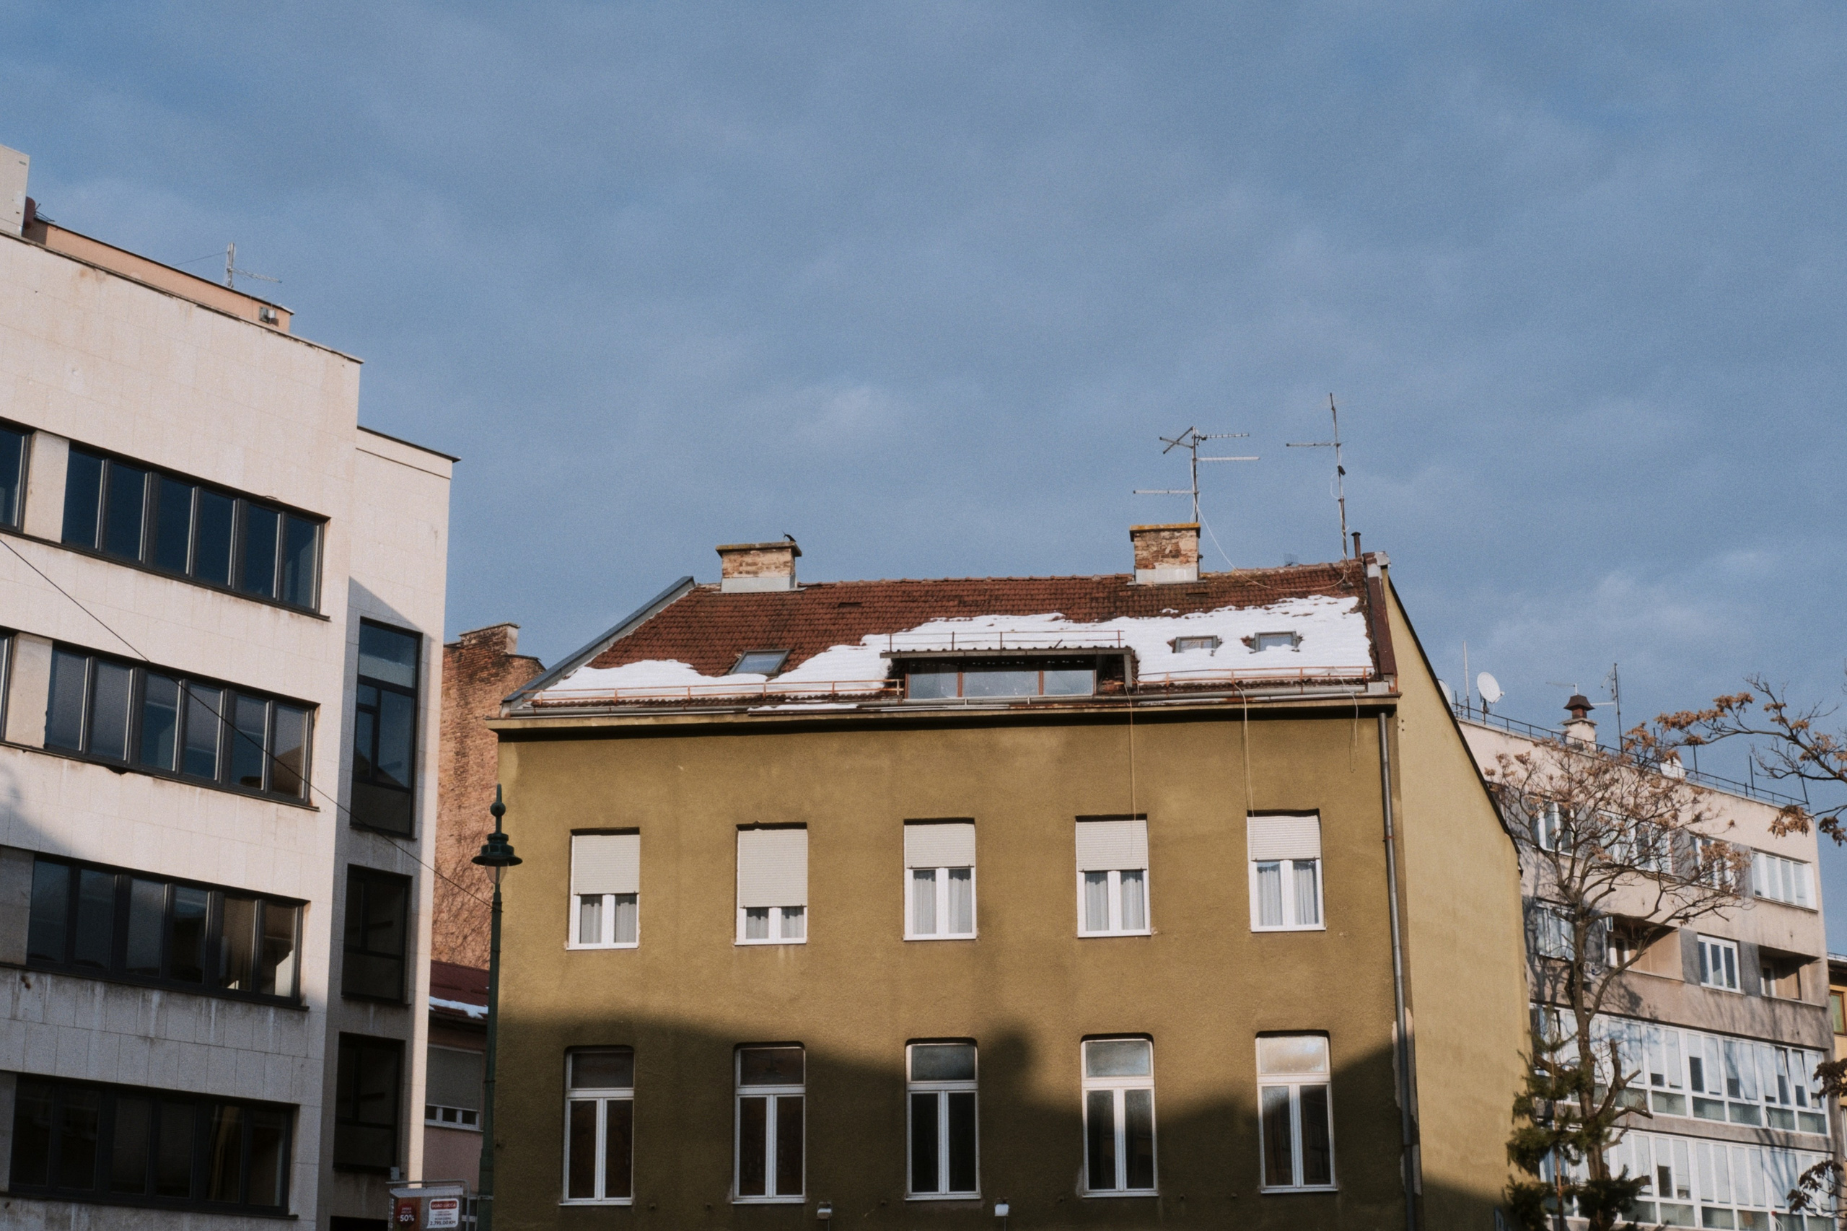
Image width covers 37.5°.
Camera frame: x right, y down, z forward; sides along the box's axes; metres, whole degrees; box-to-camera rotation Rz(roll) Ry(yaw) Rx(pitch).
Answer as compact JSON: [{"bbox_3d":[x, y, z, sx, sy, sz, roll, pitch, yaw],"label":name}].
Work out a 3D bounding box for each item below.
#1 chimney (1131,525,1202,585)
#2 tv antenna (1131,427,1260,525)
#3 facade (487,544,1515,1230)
[{"bbox_3d":[4.246,-0.973,47.500,1.208,1.040,0.626,-2,-16,5],"label":"chimney"},{"bbox_3d":[4.795,-2.511,47.875,2.237,1.812,1.080,-2,-16,5],"label":"tv antenna"},{"bbox_3d":[1.884,6.580,46.330,16.254,15.444,12.258,-2,-16,5],"label":"facade"}]

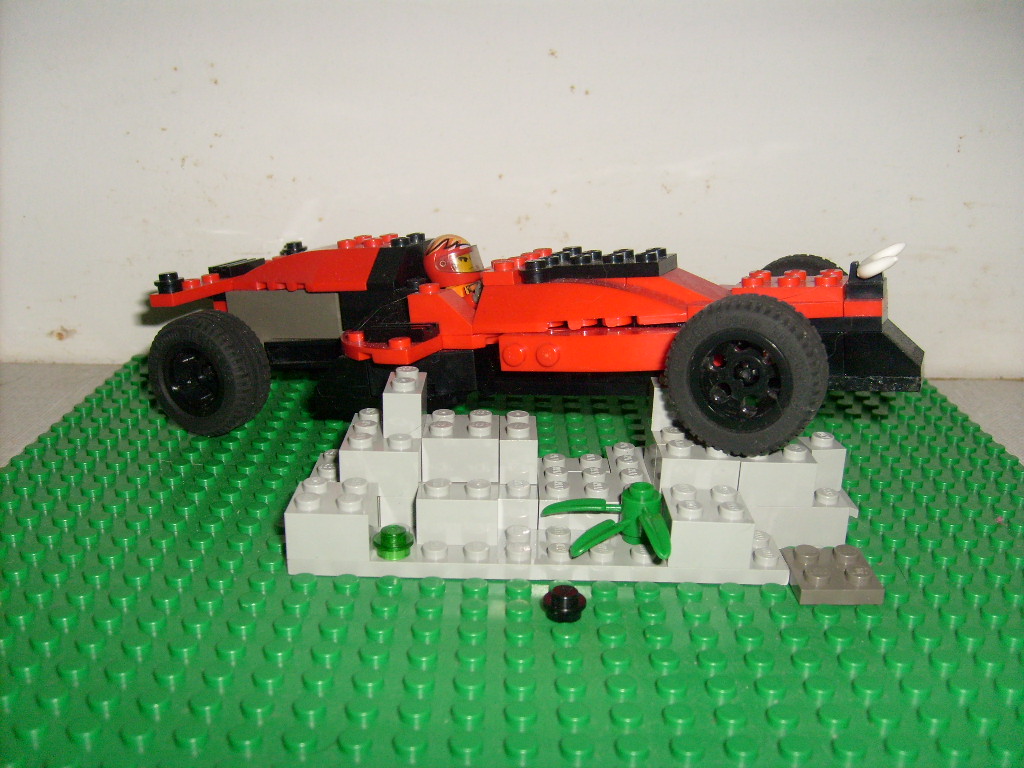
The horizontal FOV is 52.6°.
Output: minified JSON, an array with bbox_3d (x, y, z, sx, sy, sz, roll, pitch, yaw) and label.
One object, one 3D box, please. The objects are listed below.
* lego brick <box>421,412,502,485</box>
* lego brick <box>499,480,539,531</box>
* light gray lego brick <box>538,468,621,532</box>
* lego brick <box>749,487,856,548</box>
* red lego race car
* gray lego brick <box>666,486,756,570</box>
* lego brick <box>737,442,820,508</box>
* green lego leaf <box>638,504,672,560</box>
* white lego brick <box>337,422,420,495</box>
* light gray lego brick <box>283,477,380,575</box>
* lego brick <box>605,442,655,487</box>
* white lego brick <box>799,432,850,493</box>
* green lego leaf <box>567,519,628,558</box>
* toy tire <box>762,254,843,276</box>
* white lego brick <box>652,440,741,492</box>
[{"bbox_3d":[-0.010,0.013,0.221,0.016,0.011,0.016,2,18,-1],"label":"lego brick"},{"bbox_3d":[0.001,0.025,0.219,0.008,0.011,0.015,1,17,-1],"label":"lego brick"},{"bbox_3d":[0.013,0.025,0.217,0.016,0.011,0.016,2,18,-1],"label":"light gray lego brick"},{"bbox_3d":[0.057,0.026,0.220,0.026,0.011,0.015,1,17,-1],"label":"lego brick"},{"bbox_3d":[-0.004,-0.016,0.258,0.199,0.045,0.066,0,16,25],"label":"red lego race car"},{"bbox_3d":[0.037,0.027,0.201,0.016,0.011,0.016,2,18,-1],"label":"gray lego brick"},{"bbox_3d":[0.054,0.018,0.214,0.016,0.011,0.008,1,17,-1],"label":"lego brick"},{"bbox_3d":[0.027,0.028,0.194,0.004,0.004,0.014,0,26,-7],"label":"green lego leaf"},{"bbox_3d":[-0.026,0.015,0.213,0.016,0.011,0.016,2,18,-1],"label":"white lego brick"},{"bbox_3d":[-0.035,0.027,0.204,0.016,0.013,0.016,1,17,-1],"label":"light gray lego brick"},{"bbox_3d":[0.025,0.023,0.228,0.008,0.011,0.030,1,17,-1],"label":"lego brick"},{"bbox_3d":[0.066,0.016,0.222,0.008,0.011,0.008,1,17,-1],"label":"white lego brick"},{"bbox_3d":[0.016,0.030,0.200,0.015,0.004,0.004,-15,24,-42],"label":"green lego leaf"},{"bbox_3d":[0.068,-0.016,0.254,0.031,0.031,0.014,0,16,25],"label":"toy tire"},{"bbox_3d":[0.038,0.018,0.210,0.016,0.011,0.008,2,18,-1],"label":"white lego brick"}]

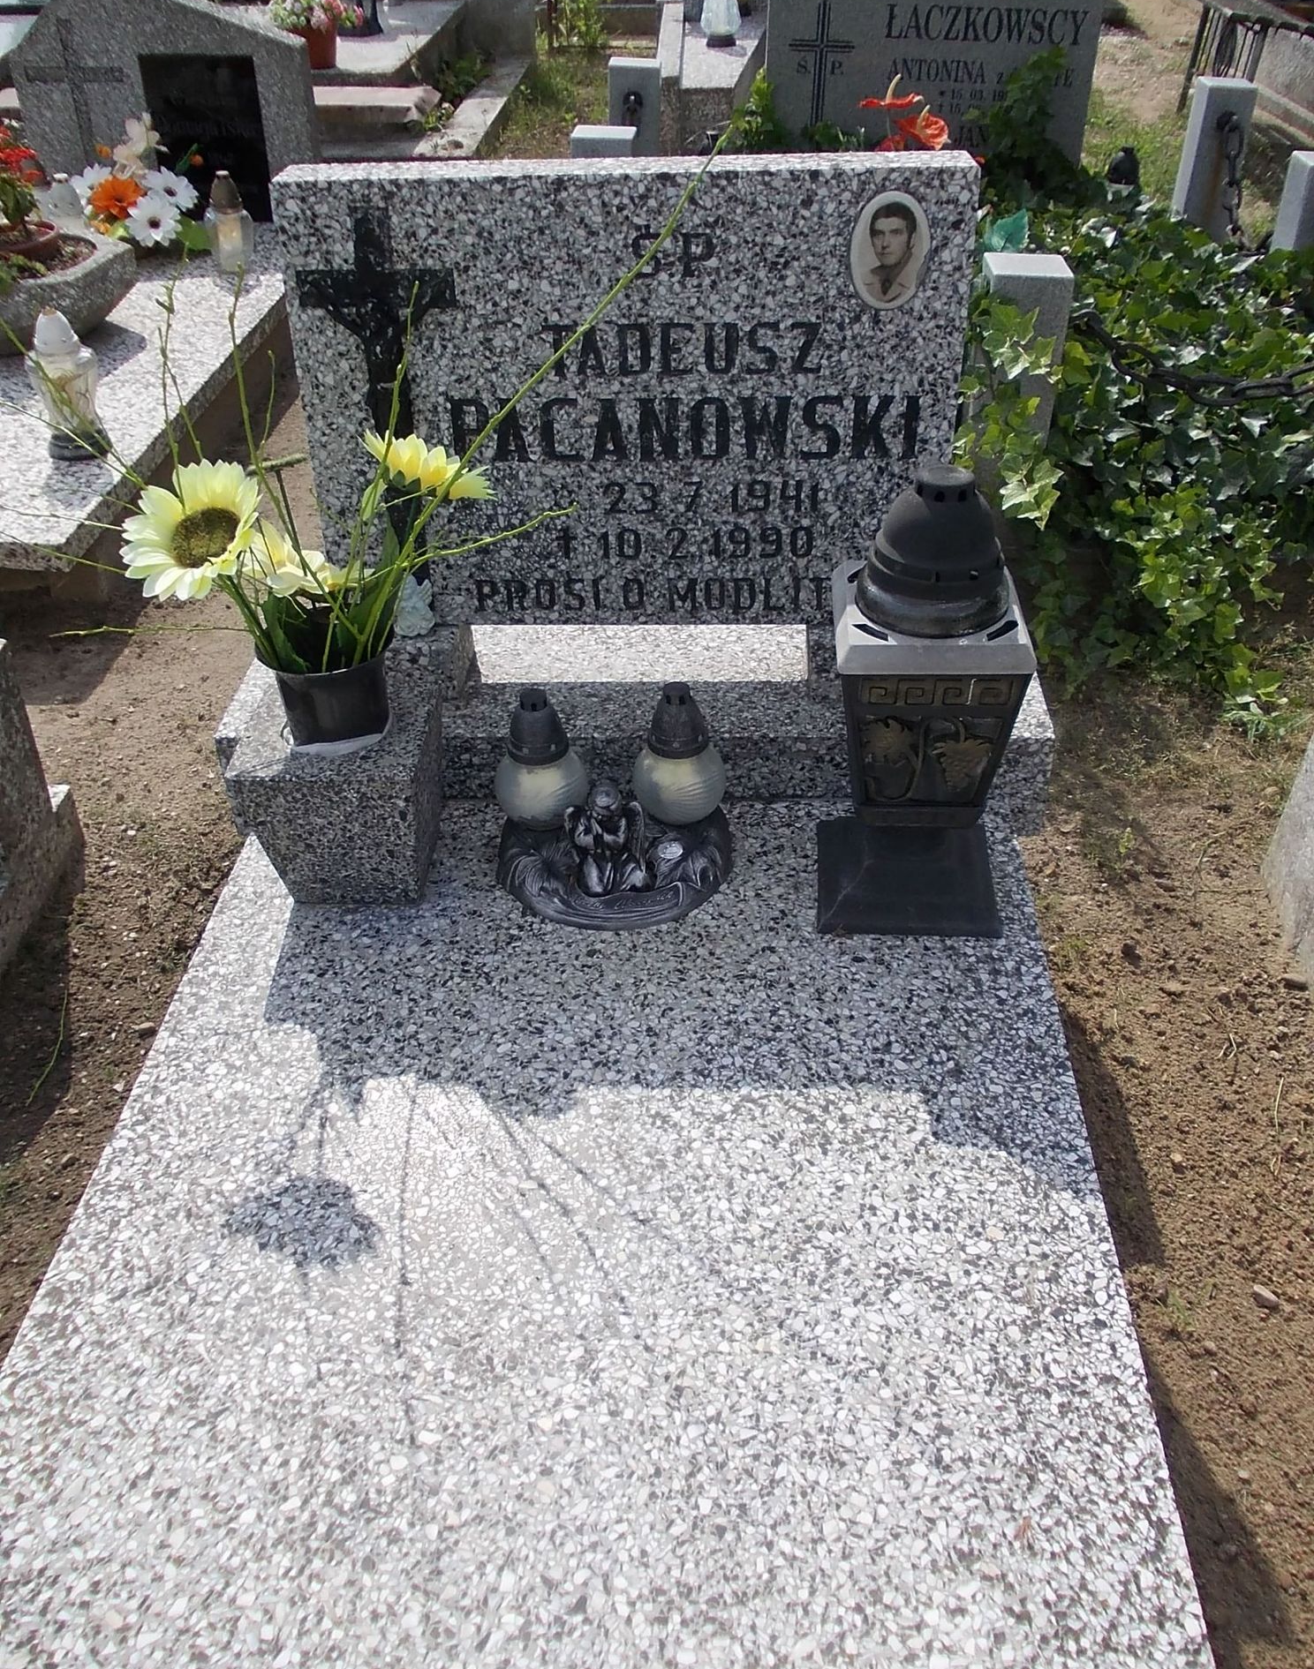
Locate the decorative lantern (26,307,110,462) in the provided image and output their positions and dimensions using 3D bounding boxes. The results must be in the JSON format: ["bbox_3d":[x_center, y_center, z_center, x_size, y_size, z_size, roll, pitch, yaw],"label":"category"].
[{"bbox_3d":[-0.979,-0.753,2.345,0.117,0.226,0.114,0,38,4],"label":"decorative lantern"}]

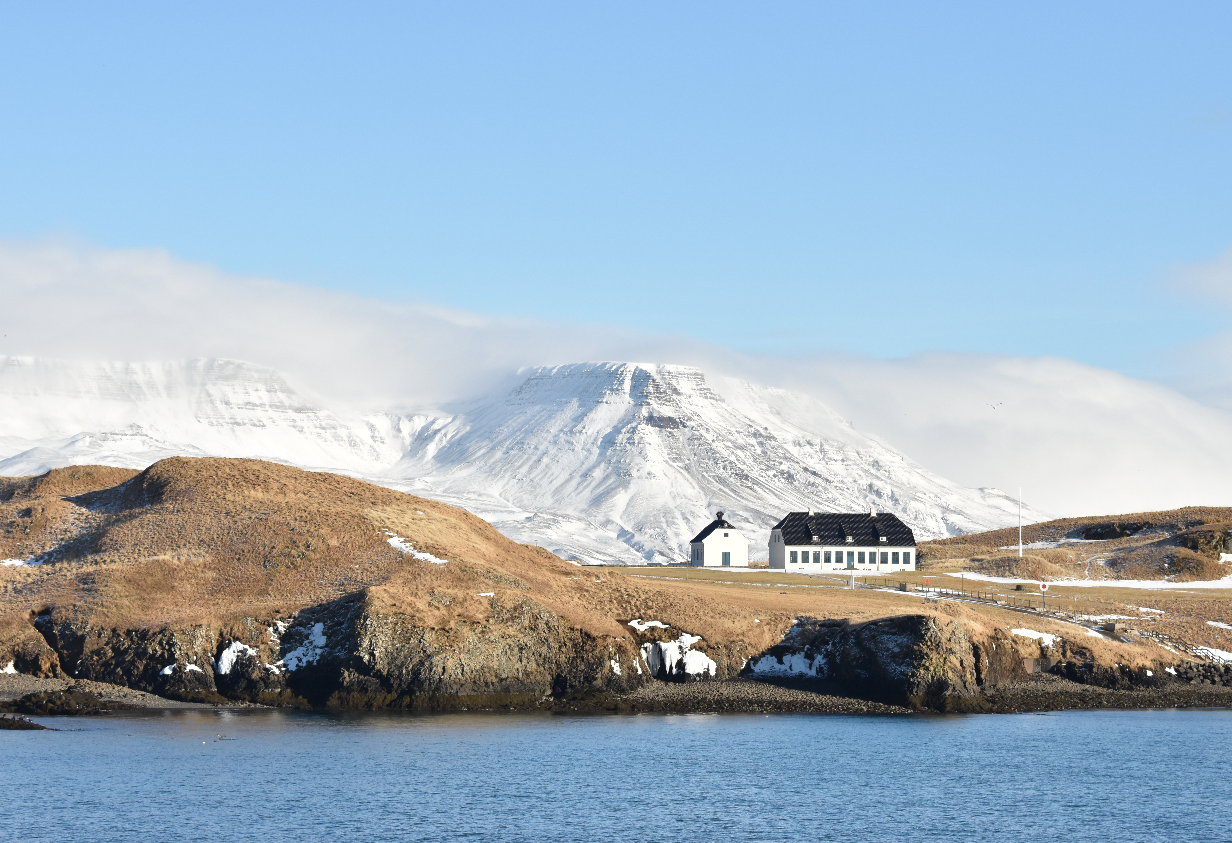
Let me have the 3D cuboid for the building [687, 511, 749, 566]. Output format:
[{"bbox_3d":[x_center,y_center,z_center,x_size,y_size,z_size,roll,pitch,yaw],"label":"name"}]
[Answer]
[{"bbox_3d":[18.560,21.126,754.803,8.200,9.925,10.300,1,-3,-12],"label":"building"}]

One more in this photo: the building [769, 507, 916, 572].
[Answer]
[{"bbox_3d":[40.441,21.063,752.708,24.200,11.419,11.700,1,-3,-12],"label":"building"}]

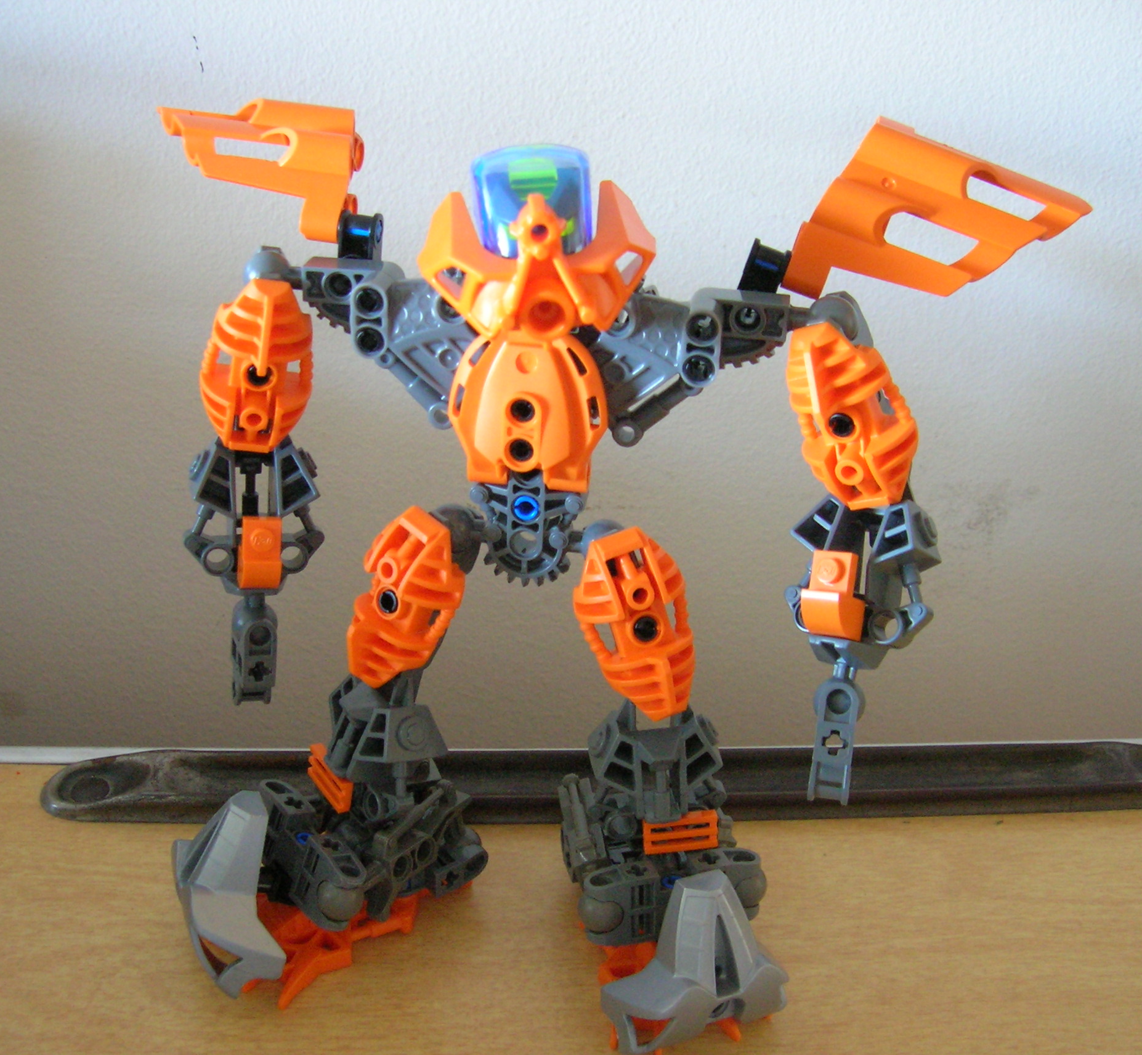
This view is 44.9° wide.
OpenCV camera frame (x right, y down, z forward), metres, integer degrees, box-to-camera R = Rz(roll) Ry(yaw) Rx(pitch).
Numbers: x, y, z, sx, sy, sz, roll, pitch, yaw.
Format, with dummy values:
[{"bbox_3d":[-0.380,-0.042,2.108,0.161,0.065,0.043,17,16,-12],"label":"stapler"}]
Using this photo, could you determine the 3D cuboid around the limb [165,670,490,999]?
[{"bbox_3d":[-0.052,0.063,0.301,0.062,0.052,0.043,-21,35,-33],"label":"limb"}]

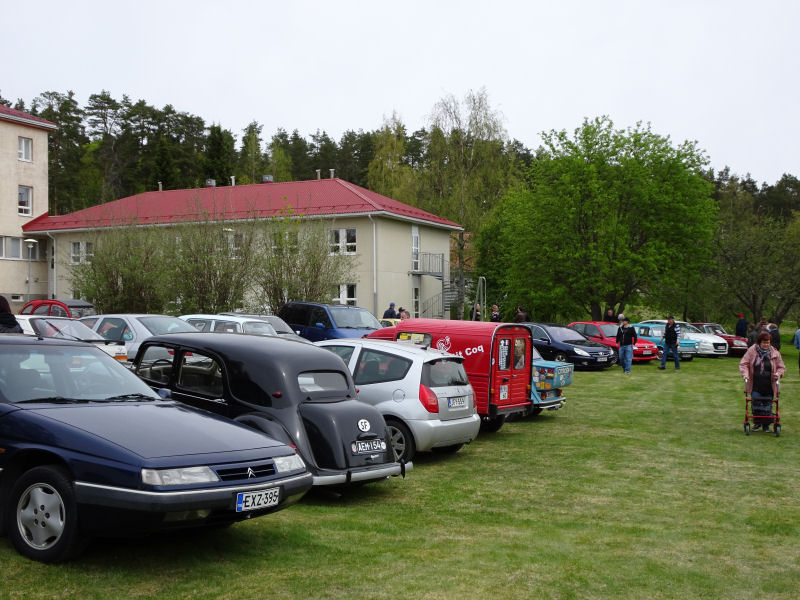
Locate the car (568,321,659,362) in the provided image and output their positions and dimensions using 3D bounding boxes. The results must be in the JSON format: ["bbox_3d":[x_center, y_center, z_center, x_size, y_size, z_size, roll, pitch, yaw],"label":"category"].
[{"bbox_3d":[7.217,1.530,35.208,1.690,1.380,4.030,2,-1,-31],"label":"car"}]

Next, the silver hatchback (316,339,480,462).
[{"bbox_3d":[-0.782,1.250,13.409,3.670,1.460,1.660,1,-1,30],"label":"silver hatchback"}]

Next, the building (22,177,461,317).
[{"bbox_3d":[-10.130,-2.810,62.800,26.100,9.000,11.600,-1,-1,25],"label":"building"}]

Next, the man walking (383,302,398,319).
[{"bbox_3d":[-0.390,0.990,39.000,0.420,1.740,0.500,1,-1,-37],"label":"man walking"}]

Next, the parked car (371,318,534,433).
[{"bbox_3d":[0.152,1.190,16.861,3.900,1.800,1.500,1,-1,33],"label":"parked car"}]

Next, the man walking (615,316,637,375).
[{"bbox_3d":[6.870,1.396,30.300,0.620,1.720,0.400,0,-1,18],"label":"man walking"}]

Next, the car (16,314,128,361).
[{"bbox_3d":[-6.183,0.890,15.008,4.230,1.360,1.670,1,-1,26],"label":"car"}]

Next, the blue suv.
[{"bbox_3d":[-1.490,1.020,26.400,1.880,1.750,4.650,1,-1,-33],"label":"blue suv"}]

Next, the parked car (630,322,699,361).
[{"bbox_3d":[9.637,1.555,37.708,1.530,1.390,3.850,2,-1,-23],"label":"parked car"}]

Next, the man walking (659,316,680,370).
[{"bbox_3d":[8.610,1.379,31.800,0.520,1.710,0.520,-1,-1,45],"label":"man walking"}]

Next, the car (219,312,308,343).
[{"bbox_3d":[-3.982,1.055,26.309,4.250,1.430,1.720,1,-1,39],"label":"car"}]

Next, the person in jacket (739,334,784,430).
[{"bbox_3d":[5.750,1.307,15.800,0.710,1.570,0.500,0,-1,21],"label":"person in jacket"}]

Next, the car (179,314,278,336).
[{"bbox_3d":[-4.232,1.010,22.009,3.900,1.440,1.560,1,-1,32],"label":"car"}]

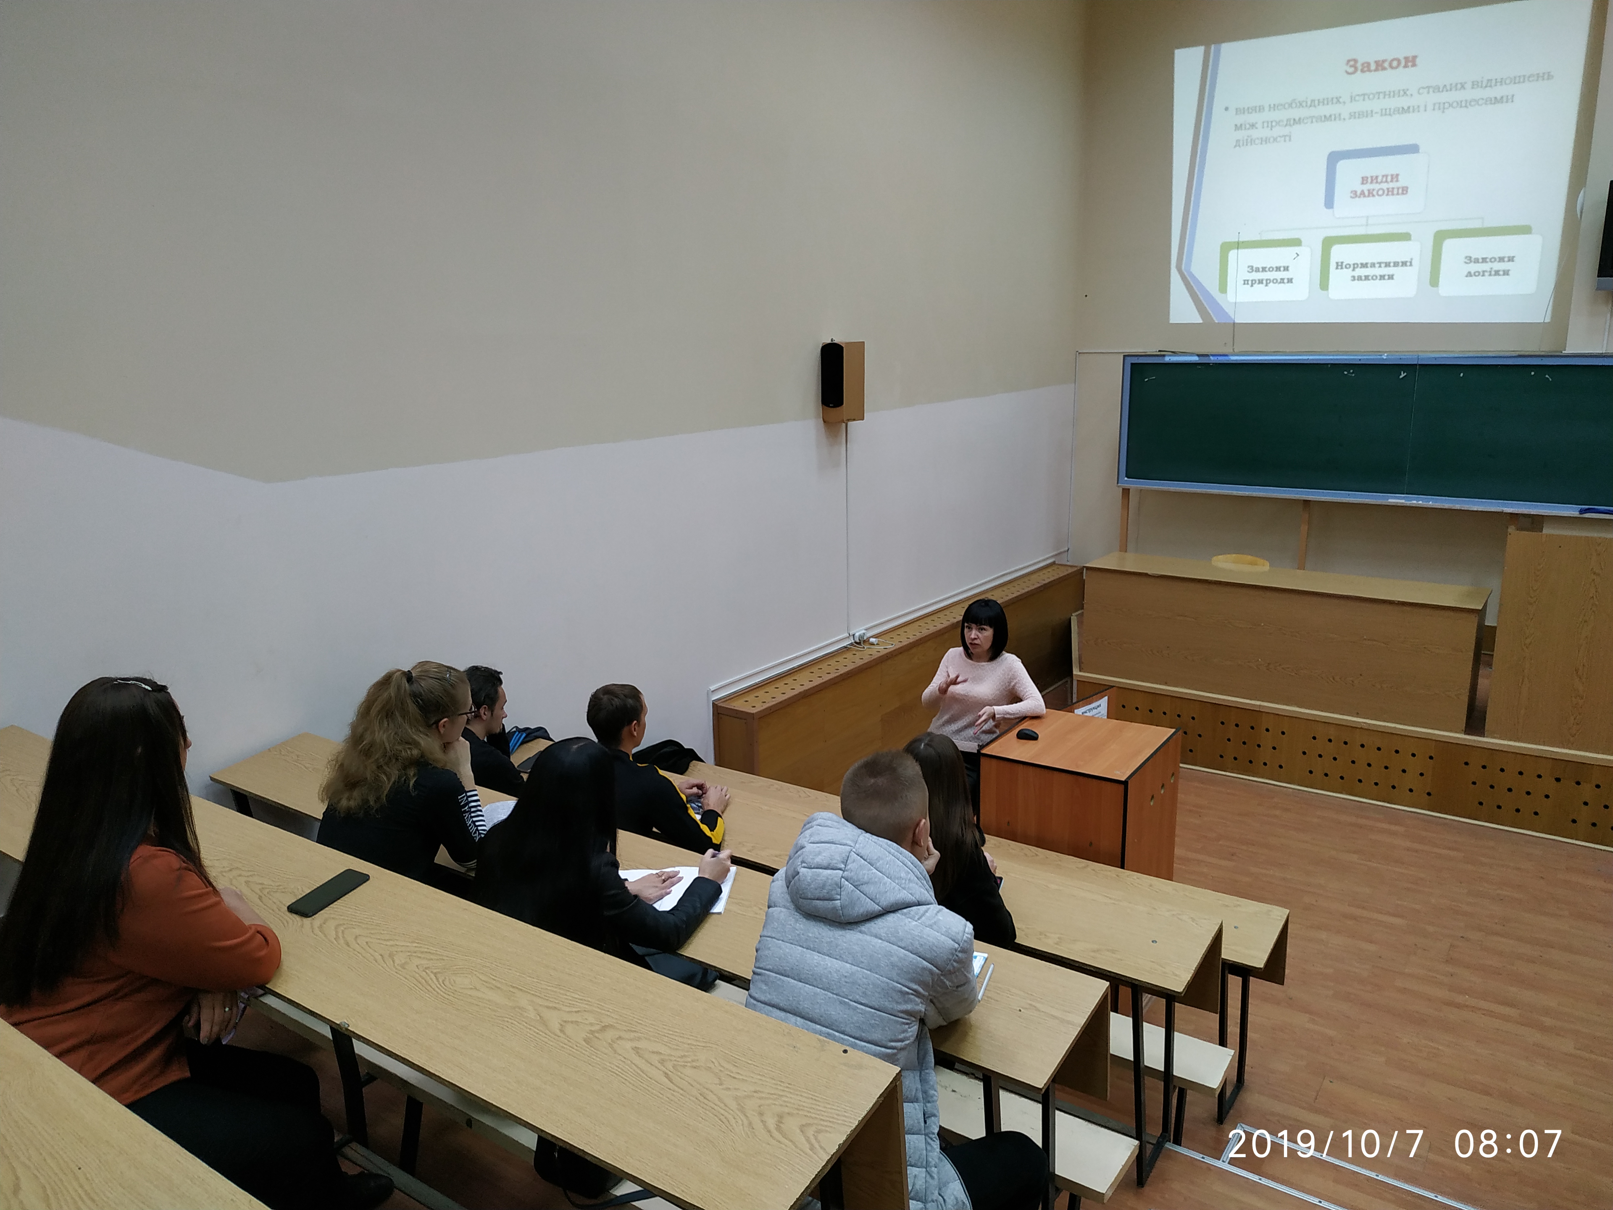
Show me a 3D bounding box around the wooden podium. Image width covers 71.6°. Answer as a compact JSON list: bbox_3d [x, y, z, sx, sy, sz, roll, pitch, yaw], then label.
[{"bbox_3d":[1.158,1.104,4.815,0.607,1.094,0.667,8,16,34],"label":"wooden podium"}]

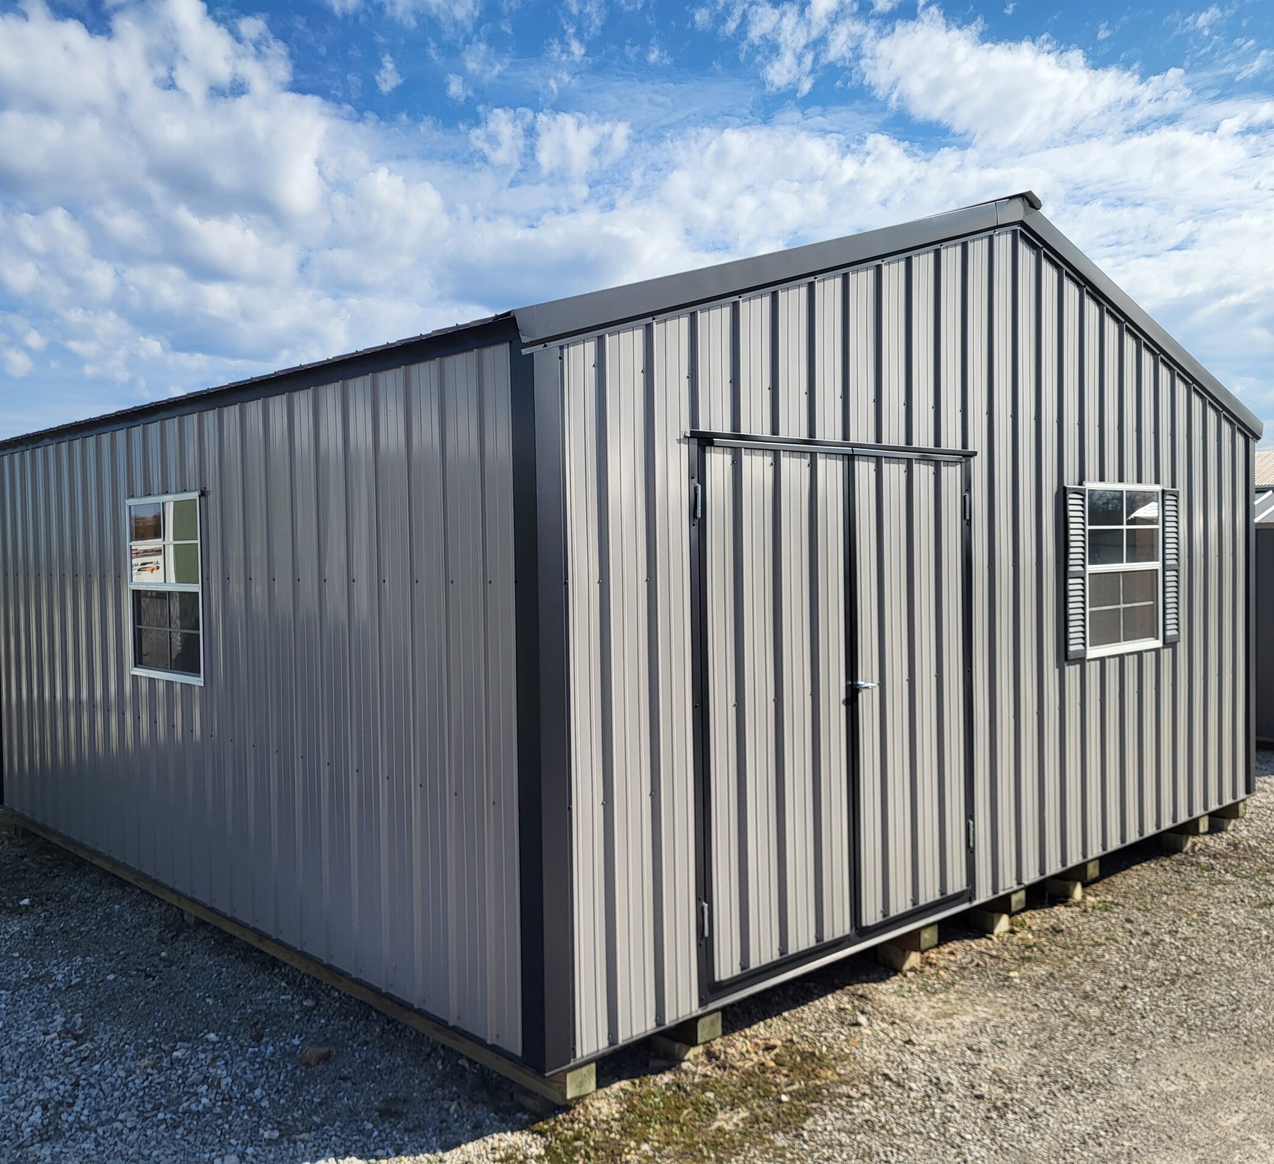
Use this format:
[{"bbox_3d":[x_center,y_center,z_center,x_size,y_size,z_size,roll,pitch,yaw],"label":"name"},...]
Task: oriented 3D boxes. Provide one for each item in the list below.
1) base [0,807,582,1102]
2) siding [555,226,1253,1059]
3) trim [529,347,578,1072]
[{"bbox_3d":[-2.348,1.693,6.216,0.155,0.115,6.120,-3,2,-44],"label":"base"},{"bbox_3d":[1.937,-0.115,5.958,5.980,3.340,0.070,-2,2,-42],"label":"siding"},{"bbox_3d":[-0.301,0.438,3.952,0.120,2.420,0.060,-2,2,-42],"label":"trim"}]

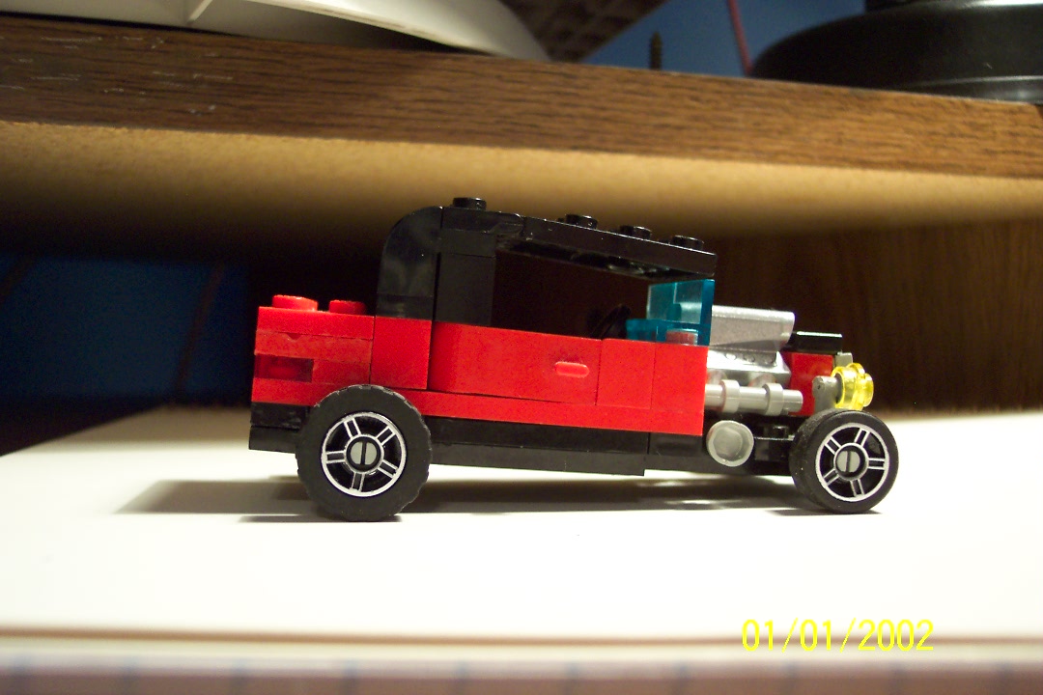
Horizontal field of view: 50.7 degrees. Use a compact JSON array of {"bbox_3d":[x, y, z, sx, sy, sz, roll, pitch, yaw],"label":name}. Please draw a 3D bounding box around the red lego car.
[{"bbox_3d":[0.006,0.000,0.172,0.092,0.044,0.048,0,2,-7],"label":"red lego car"}]

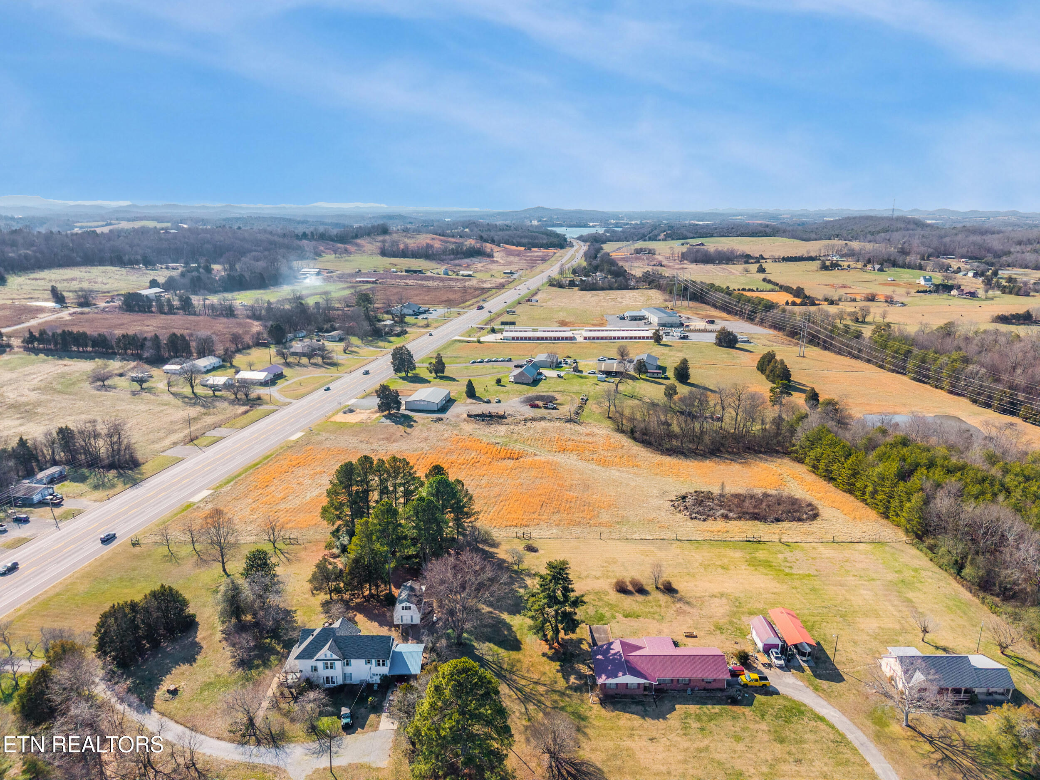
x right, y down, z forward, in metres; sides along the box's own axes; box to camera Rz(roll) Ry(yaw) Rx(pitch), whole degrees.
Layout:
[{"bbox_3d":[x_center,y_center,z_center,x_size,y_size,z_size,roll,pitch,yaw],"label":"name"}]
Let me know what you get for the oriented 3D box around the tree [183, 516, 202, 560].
[{"bbox_3d":[-85.390,37.245,188.367,4.700,9.500,4.700,0,14,0],"label":"tree"}]

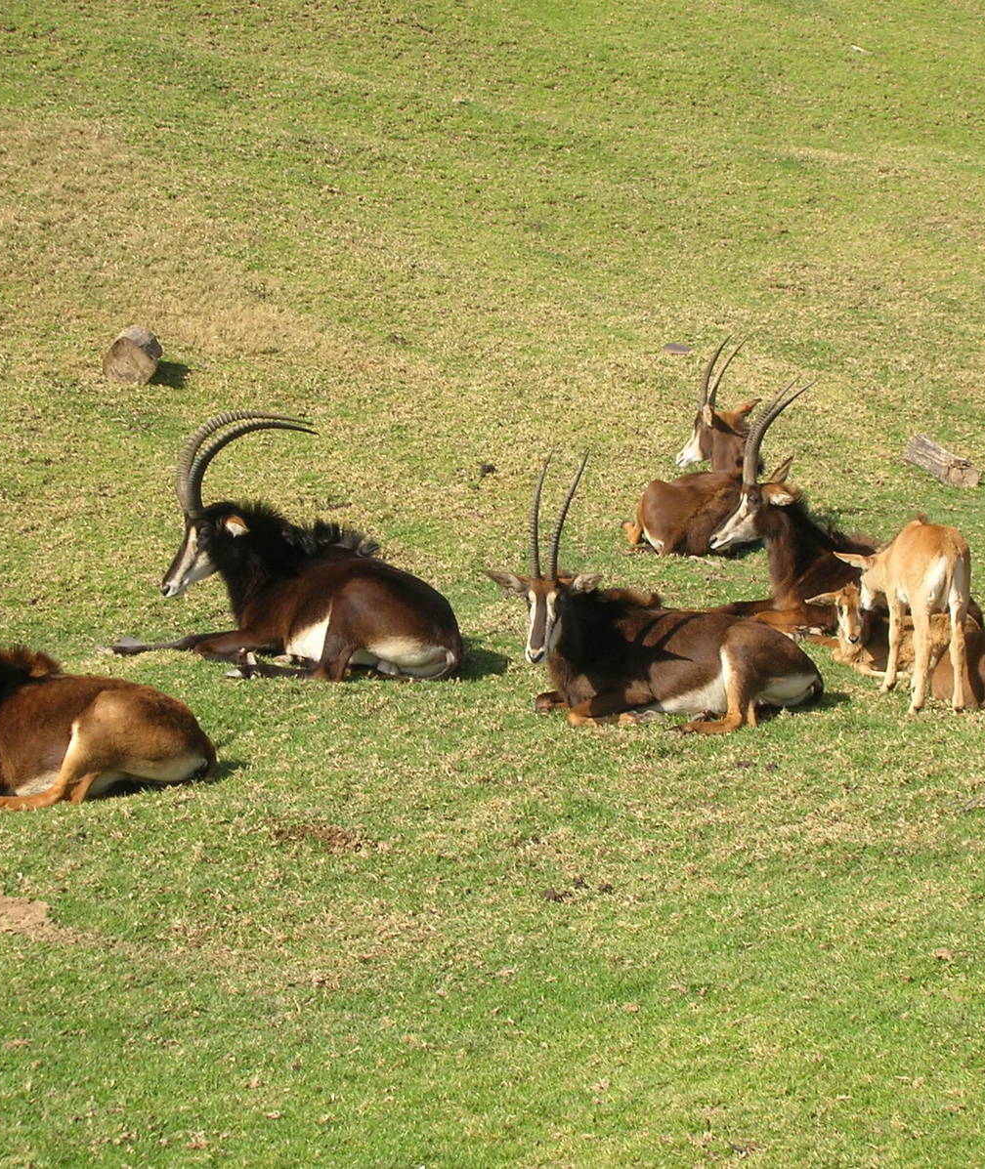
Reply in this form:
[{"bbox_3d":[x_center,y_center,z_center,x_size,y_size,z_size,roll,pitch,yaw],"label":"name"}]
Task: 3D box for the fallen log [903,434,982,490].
[{"bbox_3d":[3.210,-0.877,21.300,0.200,0.200,0.950,-5,14,-19],"label":"fallen log"}]

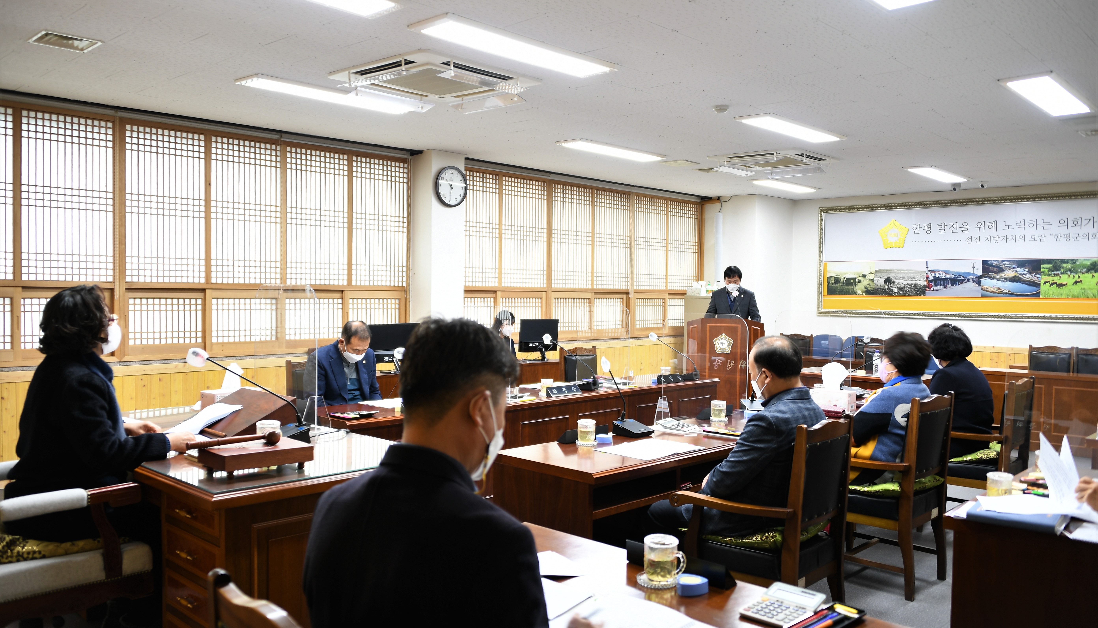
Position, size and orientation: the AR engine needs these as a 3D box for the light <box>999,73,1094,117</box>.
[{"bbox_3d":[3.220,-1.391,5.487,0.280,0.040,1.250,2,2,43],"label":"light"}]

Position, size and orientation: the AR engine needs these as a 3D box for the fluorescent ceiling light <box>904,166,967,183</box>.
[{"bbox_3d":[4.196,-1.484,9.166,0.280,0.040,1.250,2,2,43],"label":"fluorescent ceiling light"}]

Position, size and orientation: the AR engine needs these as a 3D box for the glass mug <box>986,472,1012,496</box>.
[{"bbox_3d":[1.521,0.593,2.881,0.090,0.095,0.090,2,2,42],"label":"glass mug"}]

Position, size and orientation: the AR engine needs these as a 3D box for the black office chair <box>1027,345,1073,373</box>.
[{"bbox_3d":[4.946,0.793,8.519,0.480,0.950,0.520,2,2,44],"label":"black office chair"}]

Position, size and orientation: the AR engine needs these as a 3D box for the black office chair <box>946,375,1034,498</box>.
[{"bbox_3d":[2.600,0.854,5.240,0.540,0.950,0.530,2,2,44],"label":"black office chair"}]

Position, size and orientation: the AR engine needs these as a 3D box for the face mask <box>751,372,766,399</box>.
[{"bbox_3d":[1.023,0.348,4.123,0.095,0.125,0.135,-25,-16,41],"label":"face mask"}]

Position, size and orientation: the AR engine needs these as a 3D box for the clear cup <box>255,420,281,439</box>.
[{"bbox_3d":[-1.007,0.437,3.071,0.095,0.095,0.090,1,2,0],"label":"clear cup"}]

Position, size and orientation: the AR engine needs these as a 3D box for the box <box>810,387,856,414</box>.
[{"bbox_3d":[1.731,0.525,5.217,0.245,0.115,0.120,2,2,43],"label":"box"}]

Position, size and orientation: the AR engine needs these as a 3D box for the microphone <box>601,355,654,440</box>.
[{"bbox_3d":[0.354,0.400,4.156,0.210,0.390,0.320,2,2,43],"label":"microphone"}]

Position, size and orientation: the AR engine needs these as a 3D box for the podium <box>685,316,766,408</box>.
[{"bbox_3d":[1.604,0.648,7.768,0.740,1.200,0.520,1,2,-1],"label":"podium"}]

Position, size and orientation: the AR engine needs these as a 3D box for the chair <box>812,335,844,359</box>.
[{"bbox_3d":[3.363,0.718,10.578,0.480,0.920,0.570,2,2,43],"label":"chair"}]

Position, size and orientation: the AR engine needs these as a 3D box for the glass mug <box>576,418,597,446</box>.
[{"bbox_3d":[0.177,0.548,3.989,0.100,0.100,0.098,1,2,0],"label":"glass mug"}]

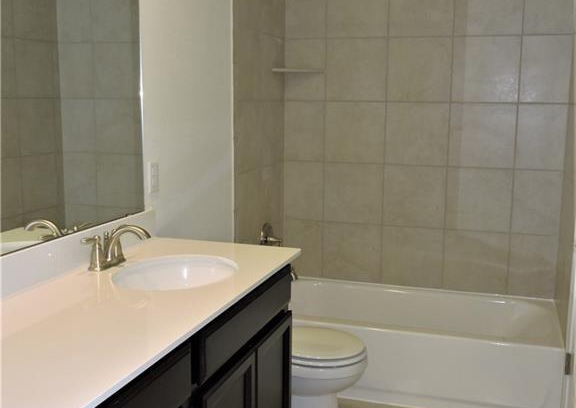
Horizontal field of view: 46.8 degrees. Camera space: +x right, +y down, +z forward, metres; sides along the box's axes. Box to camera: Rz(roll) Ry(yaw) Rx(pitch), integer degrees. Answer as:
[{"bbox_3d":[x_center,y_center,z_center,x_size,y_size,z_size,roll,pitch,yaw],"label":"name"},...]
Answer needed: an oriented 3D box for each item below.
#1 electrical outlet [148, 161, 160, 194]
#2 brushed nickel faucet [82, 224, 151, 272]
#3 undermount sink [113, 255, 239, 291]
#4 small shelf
[{"bbox_3d":[-0.476,-0.095,2.400,0.010,0.116,0.072,3,9,18],"label":"electrical outlet"},{"bbox_3d":[-0.488,0.127,2.004,0.170,0.128,0.235,3,9,18],"label":"brushed nickel faucet"},{"bbox_3d":[-0.330,0.269,1.980,0.355,0.150,0.420,3,9,18],"label":"undermount sink"},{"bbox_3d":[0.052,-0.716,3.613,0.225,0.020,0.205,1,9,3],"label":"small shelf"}]

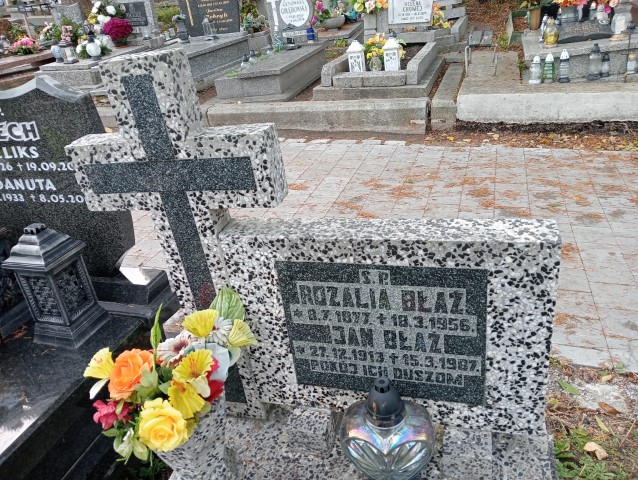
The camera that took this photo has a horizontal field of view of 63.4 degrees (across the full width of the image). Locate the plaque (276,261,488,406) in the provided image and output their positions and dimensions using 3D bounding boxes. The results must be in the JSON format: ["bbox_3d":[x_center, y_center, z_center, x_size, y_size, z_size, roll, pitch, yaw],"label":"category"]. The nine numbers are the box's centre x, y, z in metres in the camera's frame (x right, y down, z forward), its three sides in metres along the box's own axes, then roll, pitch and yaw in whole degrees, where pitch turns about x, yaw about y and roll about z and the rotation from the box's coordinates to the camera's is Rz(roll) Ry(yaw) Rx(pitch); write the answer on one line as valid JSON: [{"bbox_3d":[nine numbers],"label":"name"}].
[{"bbox_3d":[0.134,0.195,1.101,0.426,0.334,0.020,1,27,19],"label":"plaque"}]

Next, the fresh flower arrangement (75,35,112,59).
[{"bbox_3d":[-2.933,-2.511,6.720,0.400,0.240,0.280,2,27,18],"label":"fresh flower arrangement"}]

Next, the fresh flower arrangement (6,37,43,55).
[{"bbox_3d":[-4.390,-2.899,7.700,0.500,0.260,0.400,2,29,18],"label":"fresh flower arrangement"}]

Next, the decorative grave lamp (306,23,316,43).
[{"bbox_3d":[-0.104,-2.892,7.200,0.120,0.260,0.120,-6,27,3],"label":"decorative grave lamp"}]

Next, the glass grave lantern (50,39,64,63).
[{"bbox_3d":[-3.363,-2.440,6.639,0.125,0.280,0.125,2,27,18],"label":"glass grave lantern"}]

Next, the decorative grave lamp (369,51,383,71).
[{"bbox_3d":[0.559,-1.764,5.077,0.120,0.200,0.120,2,27,18],"label":"decorative grave lamp"}]

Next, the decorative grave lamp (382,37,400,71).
[{"bbox_3d":[0.716,-1.820,5.050,0.142,0.325,0.142,2,27,18],"label":"decorative grave lamp"}]

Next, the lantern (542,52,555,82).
[{"bbox_3d":[2.142,-1.603,4.800,0.115,0.265,0.115,2,29,18],"label":"lantern"}]

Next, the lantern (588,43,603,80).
[{"bbox_3d":[2.542,-1.645,4.751,0.112,0.320,0.112,2,27,18],"label":"lantern"}]

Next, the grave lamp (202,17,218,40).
[{"bbox_3d":[-1.575,-3.071,7.500,0.200,0.330,0.200,2,29,18],"label":"grave lamp"}]

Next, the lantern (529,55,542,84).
[{"bbox_3d":[2.012,-1.584,4.800,0.120,0.265,0.120,2,29,18],"label":"lantern"}]

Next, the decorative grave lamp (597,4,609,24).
[{"bbox_3d":[3.210,-2.554,5.850,0.130,0.220,0.130,2,29,18],"label":"decorative grave lamp"}]

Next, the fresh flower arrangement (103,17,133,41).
[{"bbox_3d":[-2.879,-3.008,7.400,0.360,0.330,0.360,2,27,18],"label":"fresh flower arrangement"}]

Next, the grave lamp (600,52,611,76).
[{"bbox_3d":[2.690,-1.648,4.850,0.090,0.215,0.090,2,29,18],"label":"grave lamp"}]

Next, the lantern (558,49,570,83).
[{"bbox_3d":[2.277,-1.623,4.786,0.098,0.295,0.098,2,27,18],"label":"lantern"}]

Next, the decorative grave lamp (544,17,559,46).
[{"bbox_3d":[2.308,-2.079,5.150,0.145,0.285,0.145,2,29,18],"label":"decorative grave lamp"}]

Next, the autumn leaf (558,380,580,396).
[{"bbox_3d":[0.808,0.471,1.664,0.030,0.012,0.078,-19,28,-24],"label":"autumn leaf"}]

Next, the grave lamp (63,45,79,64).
[{"bbox_3d":[-3.173,-2.399,6.596,0.135,0.250,0.135,2,27,18],"label":"grave lamp"}]

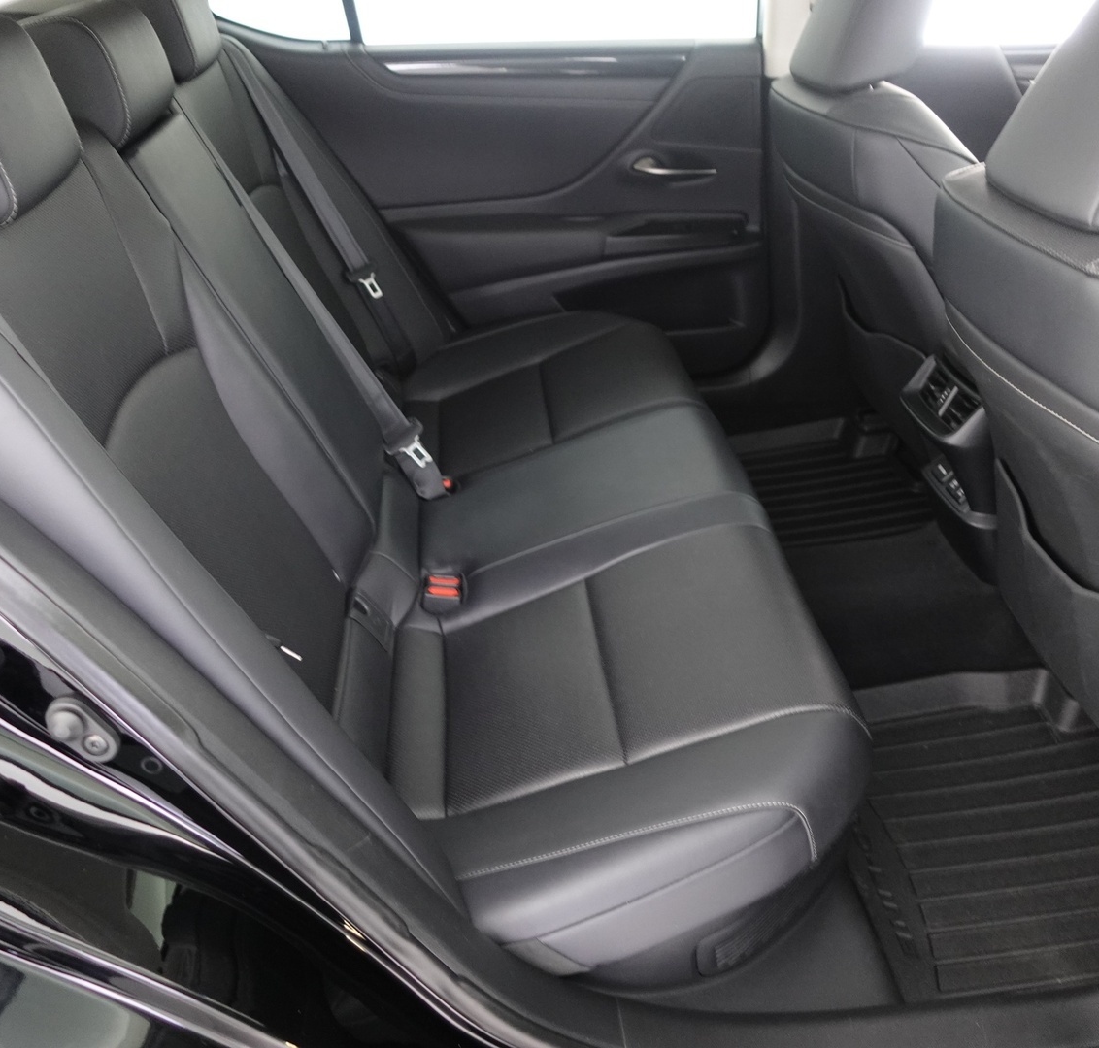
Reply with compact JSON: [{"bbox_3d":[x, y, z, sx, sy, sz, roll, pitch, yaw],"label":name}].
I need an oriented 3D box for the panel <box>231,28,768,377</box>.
[{"bbox_3d":[-0.061,-0.552,1.996,0.930,0.720,0.130,-8,32,0],"label":"panel"}]

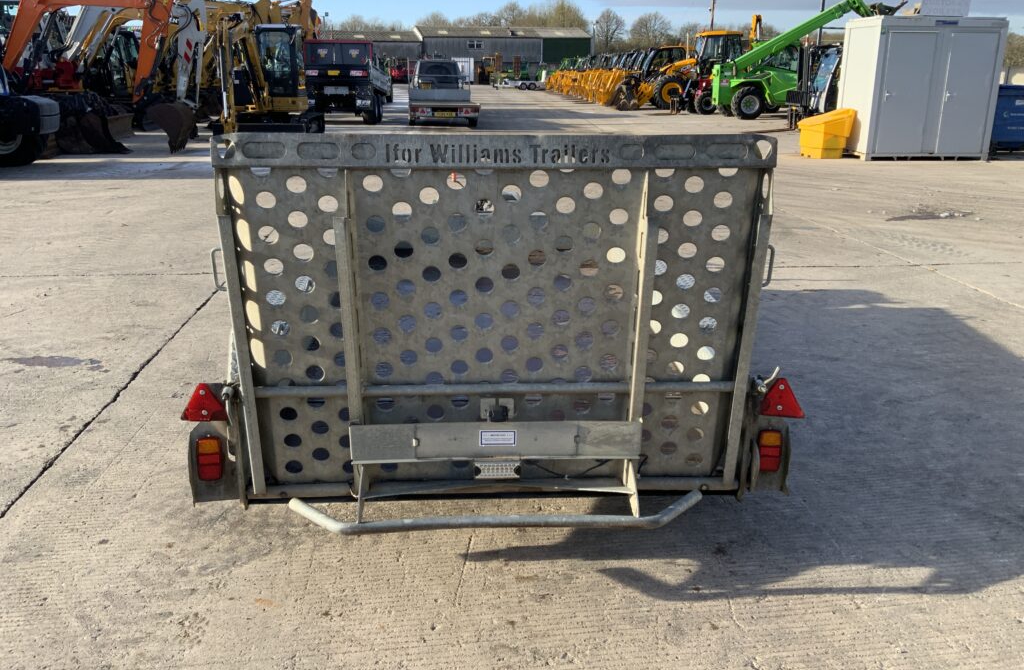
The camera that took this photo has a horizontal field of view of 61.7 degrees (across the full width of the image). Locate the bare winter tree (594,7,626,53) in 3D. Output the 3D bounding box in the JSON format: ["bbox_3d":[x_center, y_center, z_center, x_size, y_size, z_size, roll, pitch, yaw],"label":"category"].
[{"bbox_3d":[10.834,-32.635,96.654,4.400,7.980,4.400,0,17,0],"label":"bare winter tree"}]

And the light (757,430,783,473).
[{"bbox_3d":[0.845,0.382,2.810,0.078,0.147,0.050,-1,17,-4],"label":"light"}]

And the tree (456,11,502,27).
[{"bbox_3d":[-4.116,-35.725,106.185,6.200,8.090,6.200,0,17,0],"label":"tree"}]

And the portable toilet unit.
[{"bbox_3d":[7.774,-4.713,16.536,2.349,2.520,1.513,-1,17,-4],"label":"portable toilet unit"}]

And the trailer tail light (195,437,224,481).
[{"bbox_3d":[-0.958,0.392,2.720,0.078,0.147,0.050,-1,17,-4],"label":"trailer tail light"}]

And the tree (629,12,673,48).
[{"bbox_3d":[20.661,-42.972,127.979,7.100,10.393,7.100,0,17,0],"label":"tree"}]

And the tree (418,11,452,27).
[{"bbox_3d":[-9.623,-35.738,106.189,5.000,8.070,5.000,0,17,0],"label":"tree"}]

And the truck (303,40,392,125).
[{"bbox_3d":[-4.639,-7.483,25.326,1.950,2.270,5.200,0,17,-1],"label":"truck"}]

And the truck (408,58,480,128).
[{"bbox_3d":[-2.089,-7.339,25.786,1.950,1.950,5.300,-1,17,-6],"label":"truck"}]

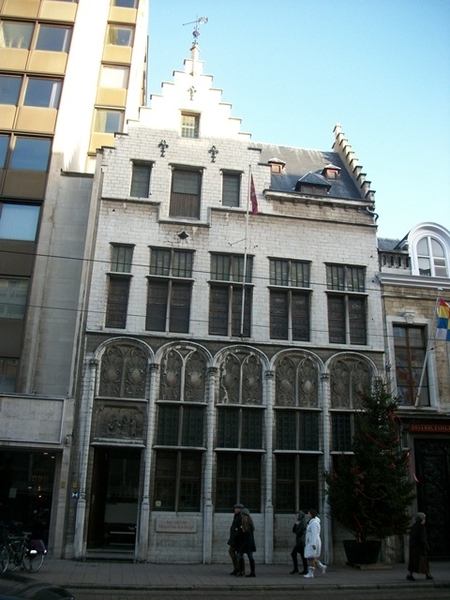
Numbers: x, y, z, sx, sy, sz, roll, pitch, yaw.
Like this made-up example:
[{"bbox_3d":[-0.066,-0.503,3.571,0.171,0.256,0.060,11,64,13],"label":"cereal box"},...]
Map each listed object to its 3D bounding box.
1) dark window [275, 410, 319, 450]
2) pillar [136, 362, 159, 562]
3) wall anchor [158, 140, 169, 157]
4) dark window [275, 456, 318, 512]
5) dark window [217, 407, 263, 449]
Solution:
[{"bbox_3d":[2.463,4.423,18.776,1.576,1.268,0.200,4,-19,-7],"label":"dark window"},{"bbox_3d":[-2.217,4.589,16.008,0.320,5.669,0.320,4,-19,-8],"label":"pillar"},{"bbox_3d":[-2.138,-5.269,19.290,0.311,0.572,0.080,4,-19,-8],"label":"wall anchor"},{"bbox_3d":[2.140,5.510,16.669,1.321,1.677,0.150,4,-19,-8],"label":"dark window"},{"bbox_3d":[0.452,3.889,16.914,1.385,1.205,0.150,4,-19,-8],"label":"dark window"}]

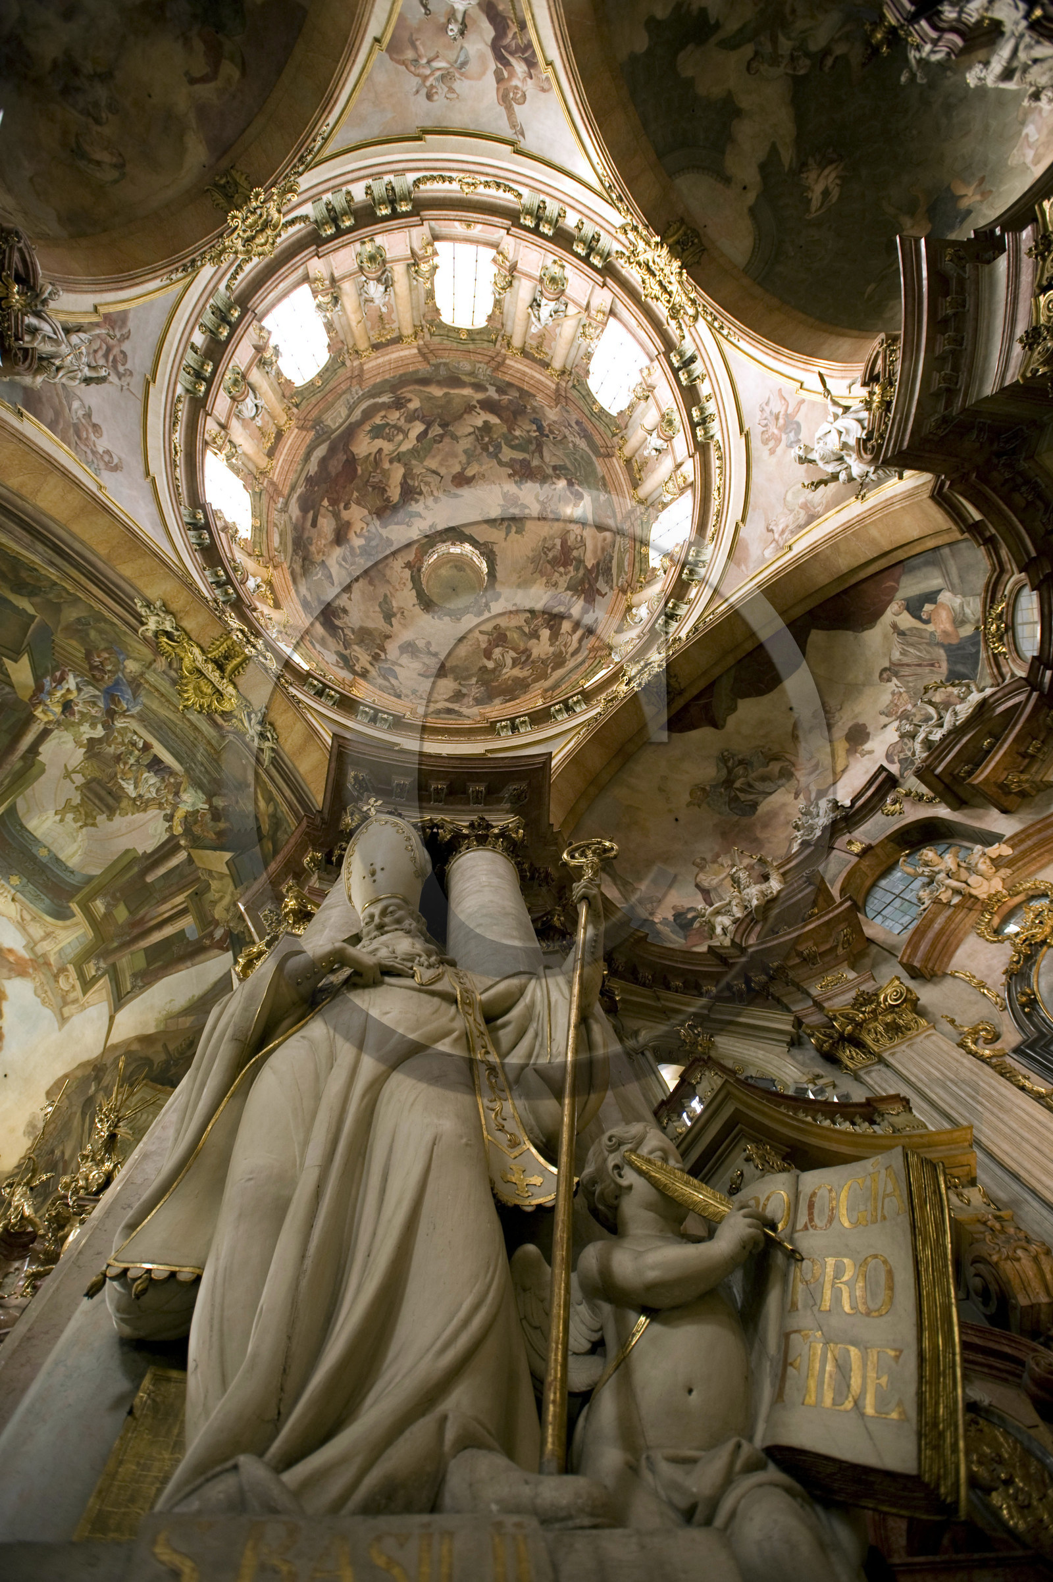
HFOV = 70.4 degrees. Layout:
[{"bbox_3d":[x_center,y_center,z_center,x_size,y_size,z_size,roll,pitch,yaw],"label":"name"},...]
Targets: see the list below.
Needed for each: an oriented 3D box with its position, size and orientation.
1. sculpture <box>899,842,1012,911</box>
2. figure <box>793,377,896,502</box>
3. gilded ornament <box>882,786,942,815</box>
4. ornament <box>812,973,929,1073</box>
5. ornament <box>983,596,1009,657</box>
[{"bbox_3d":[8.076,1.580,14.221,1.700,2.100,0.850,-45,-80,2],"label":"sculpture"},{"bbox_3d":[6.796,-7.569,16.212,1.400,2.900,2.500,-1,-82,-6],"label":"figure"},{"bbox_3d":[9.198,0.329,17.963,0.900,1.700,0.400,-45,-80,2],"label":"gilded ornament"},{"bbox_3d":[5.947,4.047,12.628,1.950,1.200,0.750,-28,-80,-1],"label":"ornament"},{"bbox_3d":[11.000,-3.819,17.411,0.400,0.750,1.350,-13,-81,-4],"label":"ornament"}]

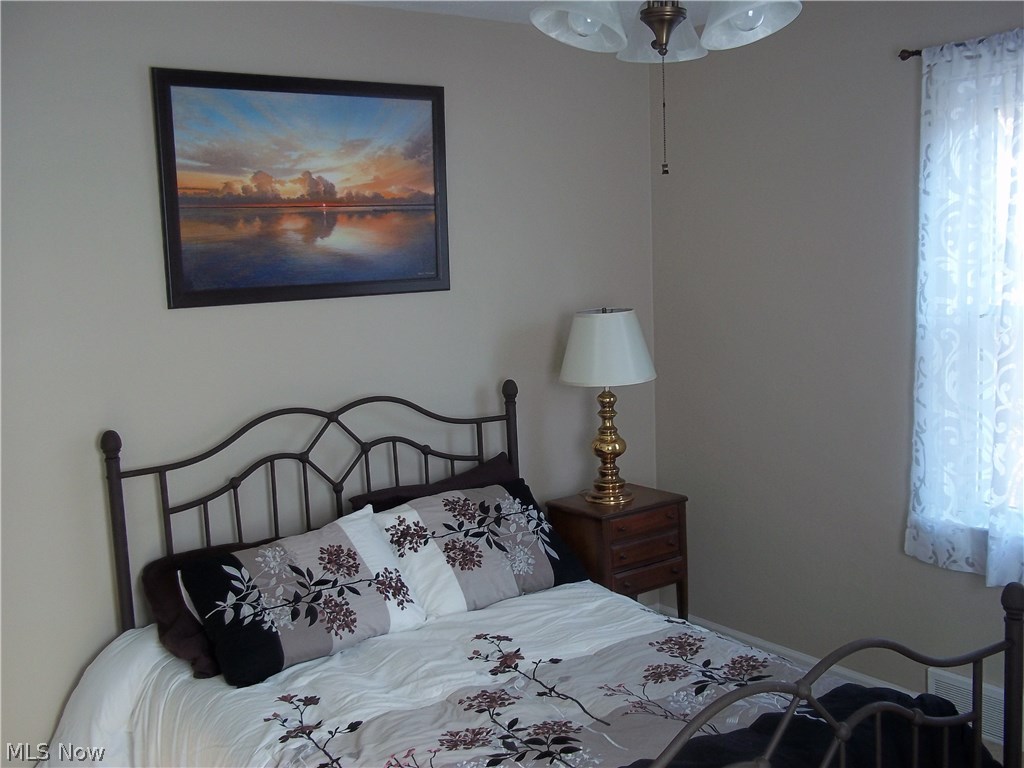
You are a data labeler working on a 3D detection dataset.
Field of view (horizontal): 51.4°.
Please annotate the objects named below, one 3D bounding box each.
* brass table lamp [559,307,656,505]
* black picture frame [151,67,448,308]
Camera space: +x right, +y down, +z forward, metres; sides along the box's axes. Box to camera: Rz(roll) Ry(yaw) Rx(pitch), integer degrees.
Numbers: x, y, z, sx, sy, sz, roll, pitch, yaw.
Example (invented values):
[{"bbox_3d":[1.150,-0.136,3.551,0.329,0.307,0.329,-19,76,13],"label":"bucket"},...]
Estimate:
[{"bbox_3d":[0.362,0.077,4.033,0.370,0.730,0.370,-2,8,0],"label":"brass table lamp"},{"bbox_3d":[-0.635,-0.624,3.440,0.995,0.700,0.035,-7,10,-36],"label":"black picture frame"}]

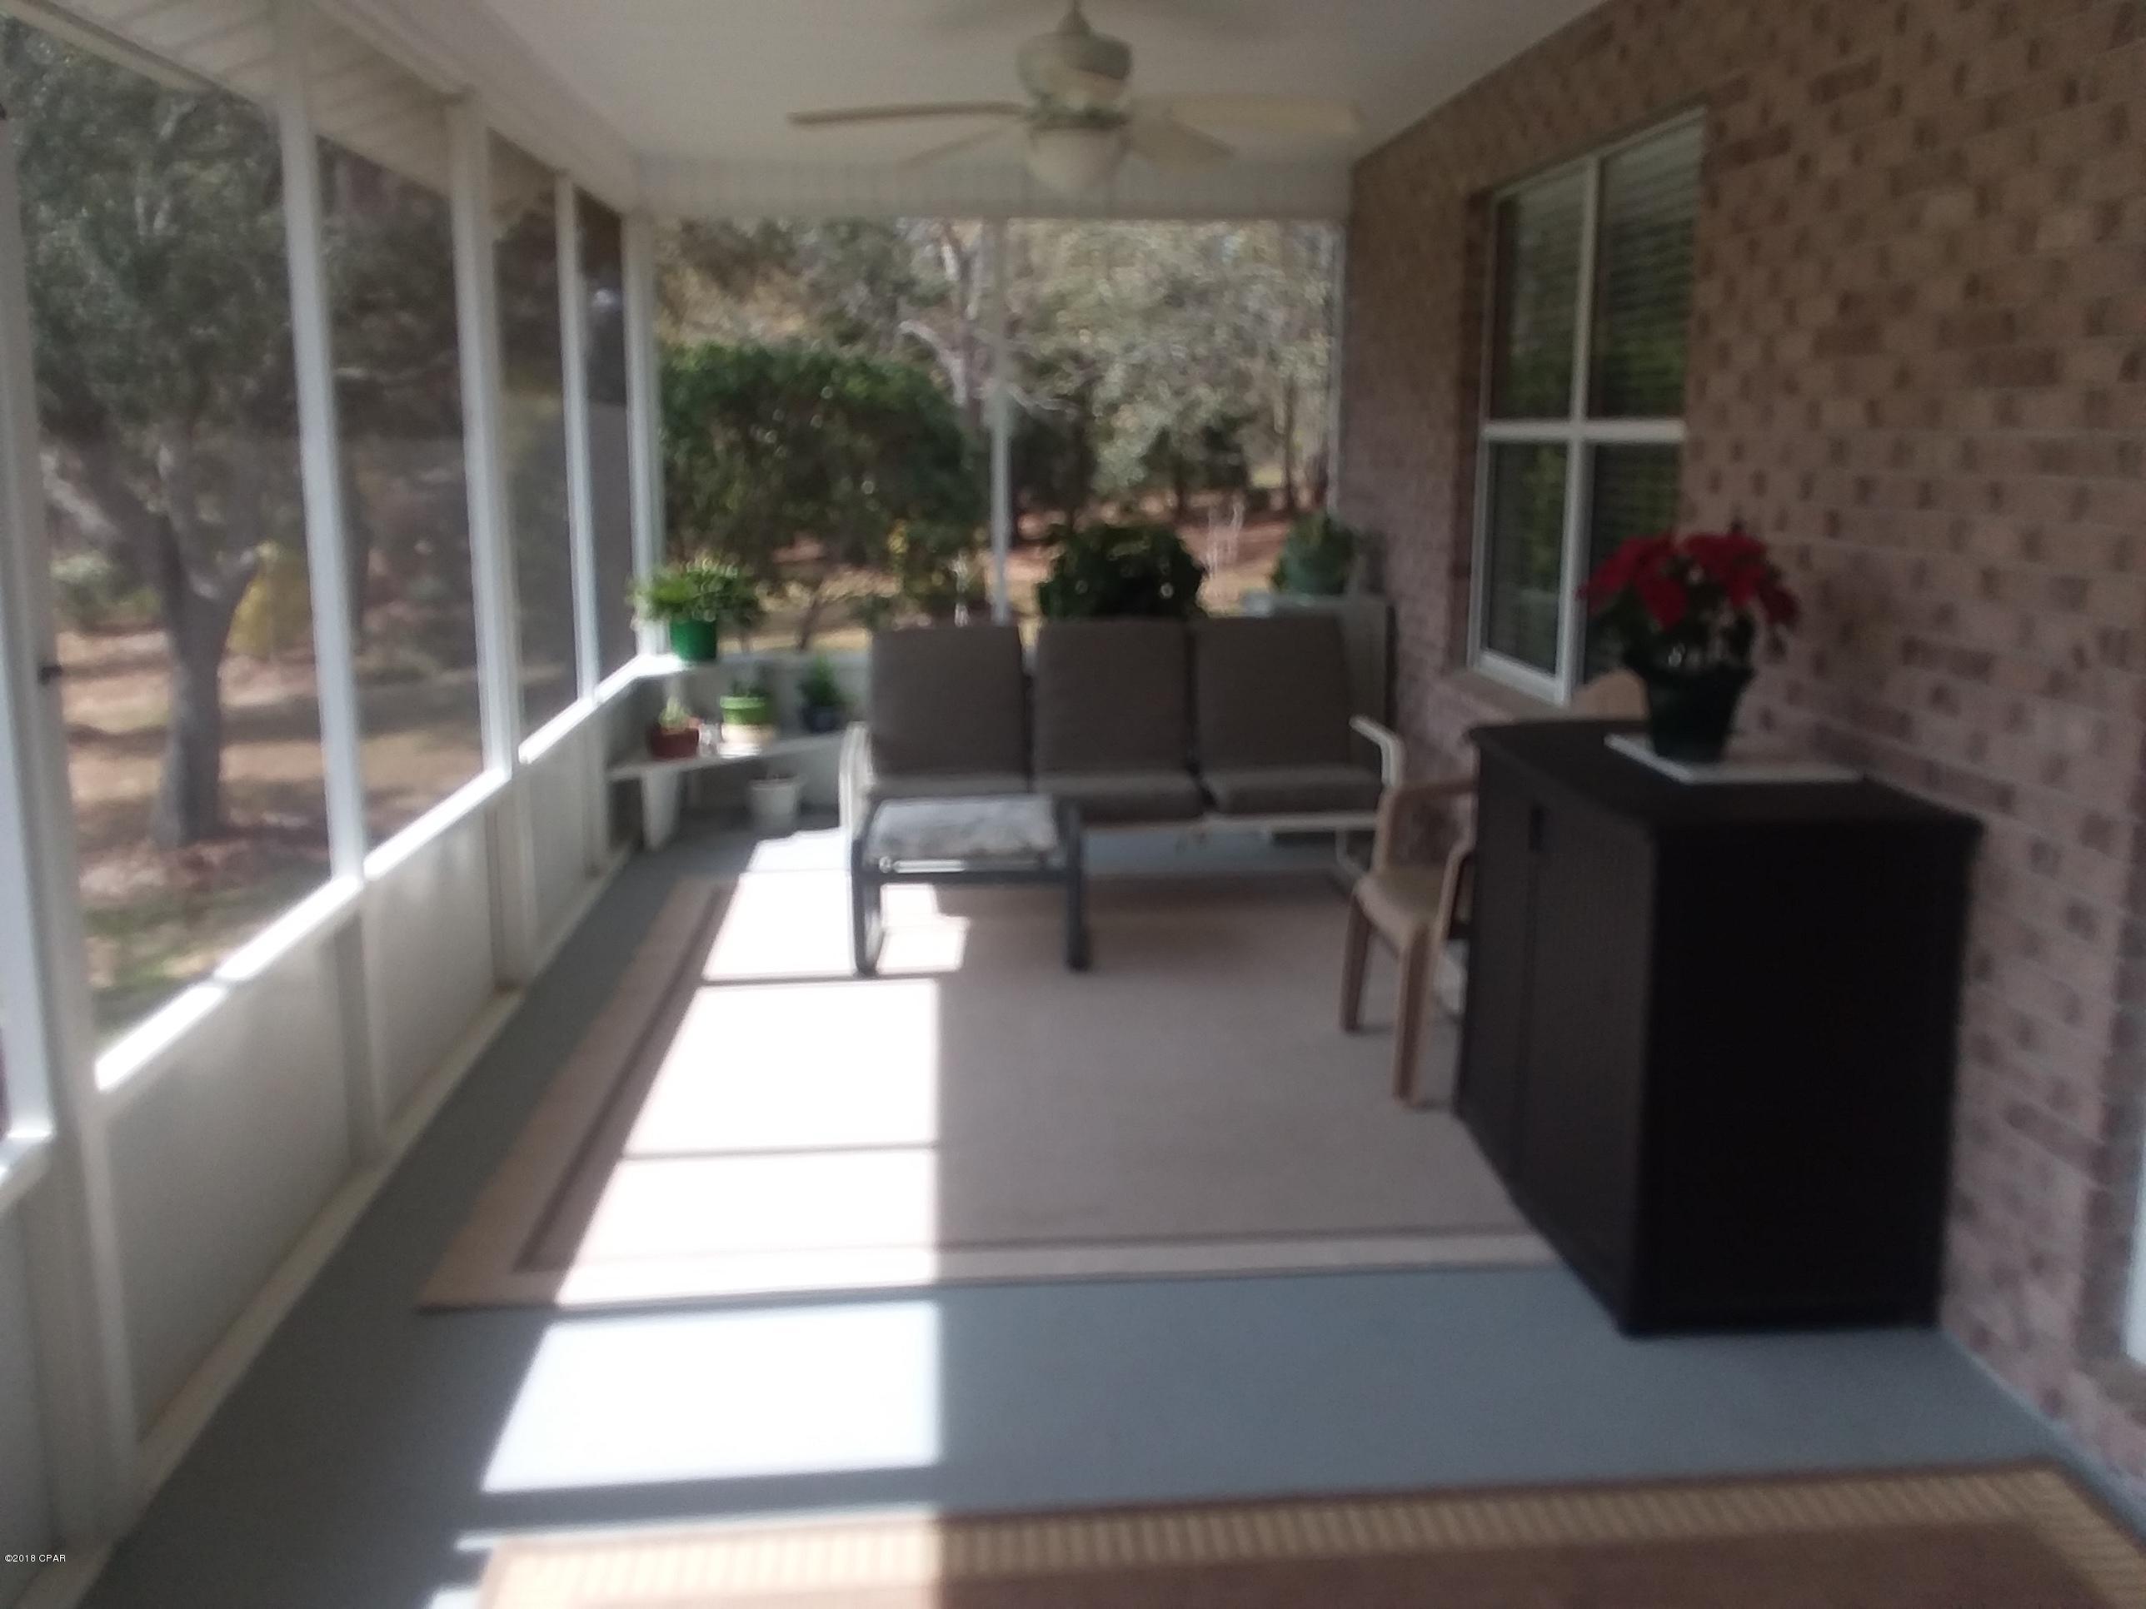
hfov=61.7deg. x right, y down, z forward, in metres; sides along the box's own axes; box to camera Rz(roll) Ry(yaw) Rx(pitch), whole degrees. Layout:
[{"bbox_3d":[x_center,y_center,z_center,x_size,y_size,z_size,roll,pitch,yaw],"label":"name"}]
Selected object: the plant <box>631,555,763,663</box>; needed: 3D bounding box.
[{"bbox_3d":[-1.479,-0.772,7.083,0.489,0.419,0.465,-1,11,-5],"label":"plant"}]

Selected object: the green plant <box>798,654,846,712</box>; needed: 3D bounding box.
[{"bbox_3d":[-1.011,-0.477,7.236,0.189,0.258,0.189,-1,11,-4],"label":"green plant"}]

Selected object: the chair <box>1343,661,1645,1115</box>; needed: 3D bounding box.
[{"bbox_3d":[1.020,0.166,4.324,0.606,0.944,0.596,-1,11,-4],"label":"chair"}]

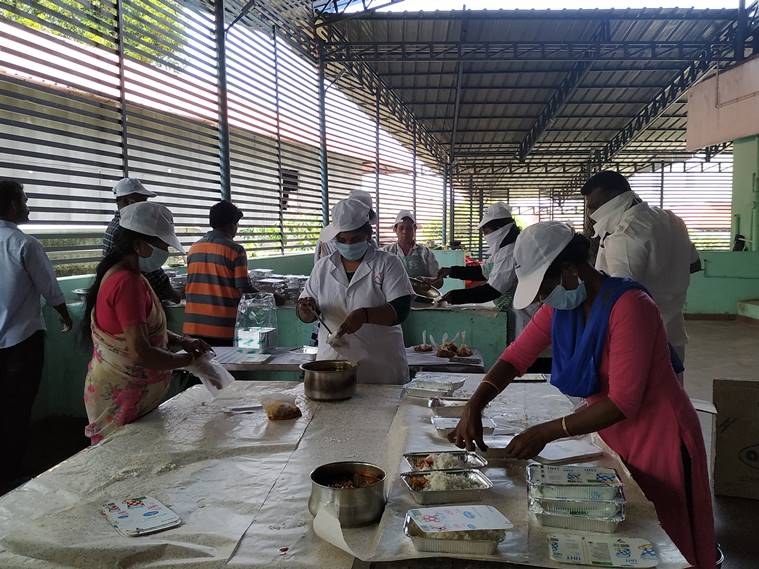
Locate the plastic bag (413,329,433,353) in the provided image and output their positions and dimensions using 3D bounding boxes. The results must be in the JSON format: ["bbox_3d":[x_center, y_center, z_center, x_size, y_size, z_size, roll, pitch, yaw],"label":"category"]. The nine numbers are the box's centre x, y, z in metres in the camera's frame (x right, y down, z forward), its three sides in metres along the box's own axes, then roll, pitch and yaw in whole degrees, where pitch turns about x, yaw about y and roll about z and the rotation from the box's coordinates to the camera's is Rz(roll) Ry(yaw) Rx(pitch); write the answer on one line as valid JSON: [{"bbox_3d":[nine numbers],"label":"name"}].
[{"bbox_3d":[0.242,0.313,2.888,0.095,0.120,0.090,0,6,0],"label":"plastic bag"}]

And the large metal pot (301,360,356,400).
[{"bbox_3d":[-0.206,0.389,2.122,0.220,0.120,0.220,0,6,0],"label":"large metal pot"}]

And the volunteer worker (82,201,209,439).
[{"bbox_3d":[-0.802,0.481,1.860,0.460,1.522,0.430,-2,6,-16],"label":"volunteer worker"}]

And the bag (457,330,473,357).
[{"bbox_3d":[0.456,0.315,2.808,0.090,0.130,0.090,0,6,0],"label":"bag"}]

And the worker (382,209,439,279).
[{"bbox_3d":[0.222,0.256,3.747,0.480,1.569,0.400,0,6,0],"label":"worker"}]

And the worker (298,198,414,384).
[{"bbox_3d":[-0.098,0.409,2.325,0.480,1.563,0.420,2,6,18],"label":"worker"}]

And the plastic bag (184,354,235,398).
[{"bbox_3d":[-0.600,0.322,1.863,0.100,0.140,0.160,3,7,30],"label":"plastic bag"}]

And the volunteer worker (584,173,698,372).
[{"bbox_3d":[1.266,0.306,2.596,0.520,1.700,0.420,-4,7,-32],"label":"volunteer worker"}]

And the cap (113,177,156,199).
[{"bbox_3d":[-1.398,-0.555,3.008,0.260,0.130,0.180,-3,7,-28],"label":"cap"}]

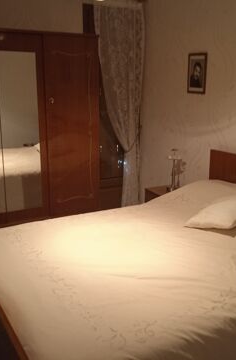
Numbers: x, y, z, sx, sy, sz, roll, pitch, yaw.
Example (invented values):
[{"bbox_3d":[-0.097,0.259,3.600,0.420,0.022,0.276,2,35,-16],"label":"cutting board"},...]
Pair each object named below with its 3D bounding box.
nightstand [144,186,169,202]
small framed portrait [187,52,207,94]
[{"bbox_3d":[0.505,0.339,3.640,0.320,0.480,0.430,-7,15,-29],"label":"nightstand"},{"bbox_3d":[0.675,-0.917,3.351,0.020,0.335,0.240,-7,15,-29],"label":"small framed portrait"}]

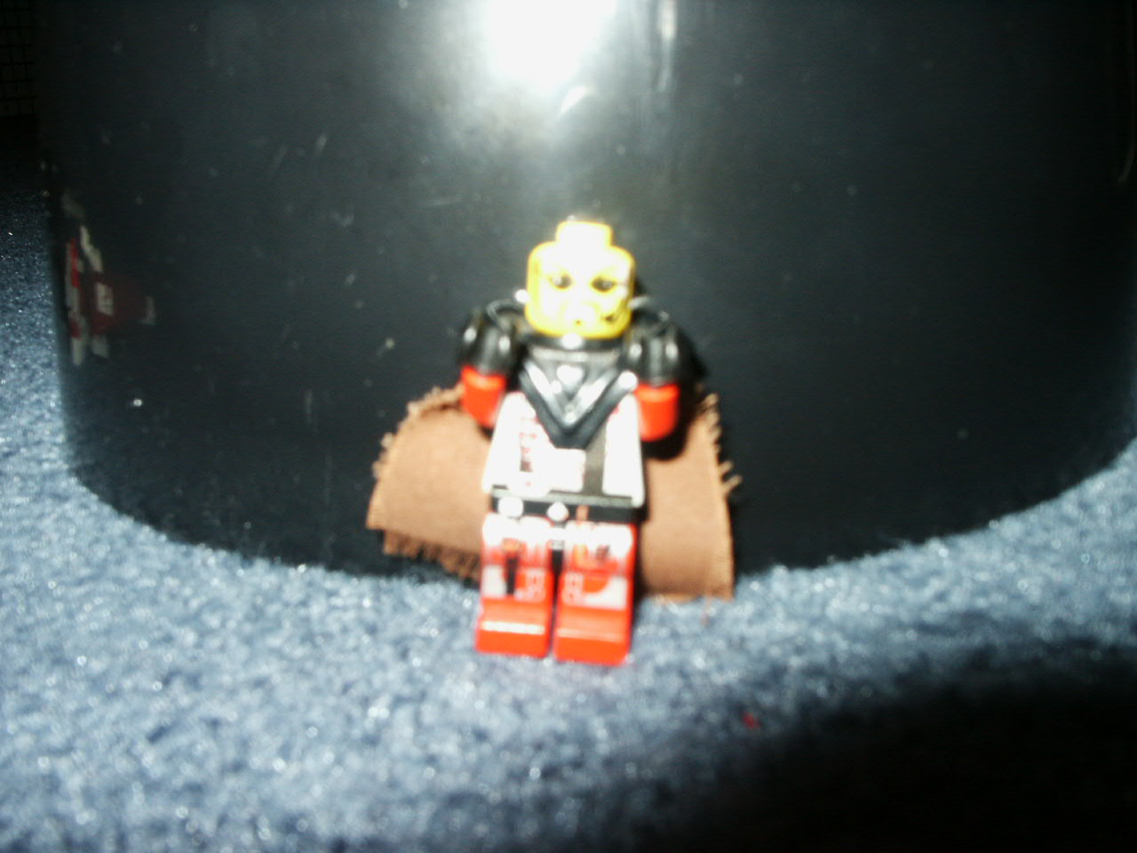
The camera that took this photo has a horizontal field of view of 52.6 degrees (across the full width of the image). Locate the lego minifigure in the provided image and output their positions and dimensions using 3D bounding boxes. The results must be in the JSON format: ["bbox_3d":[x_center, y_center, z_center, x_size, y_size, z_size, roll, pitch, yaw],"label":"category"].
[{"bbox_3d":[0.000,0.001,0.115,0.023,0.042,0.013,4,10,2],"label":"lego minifigure"}]

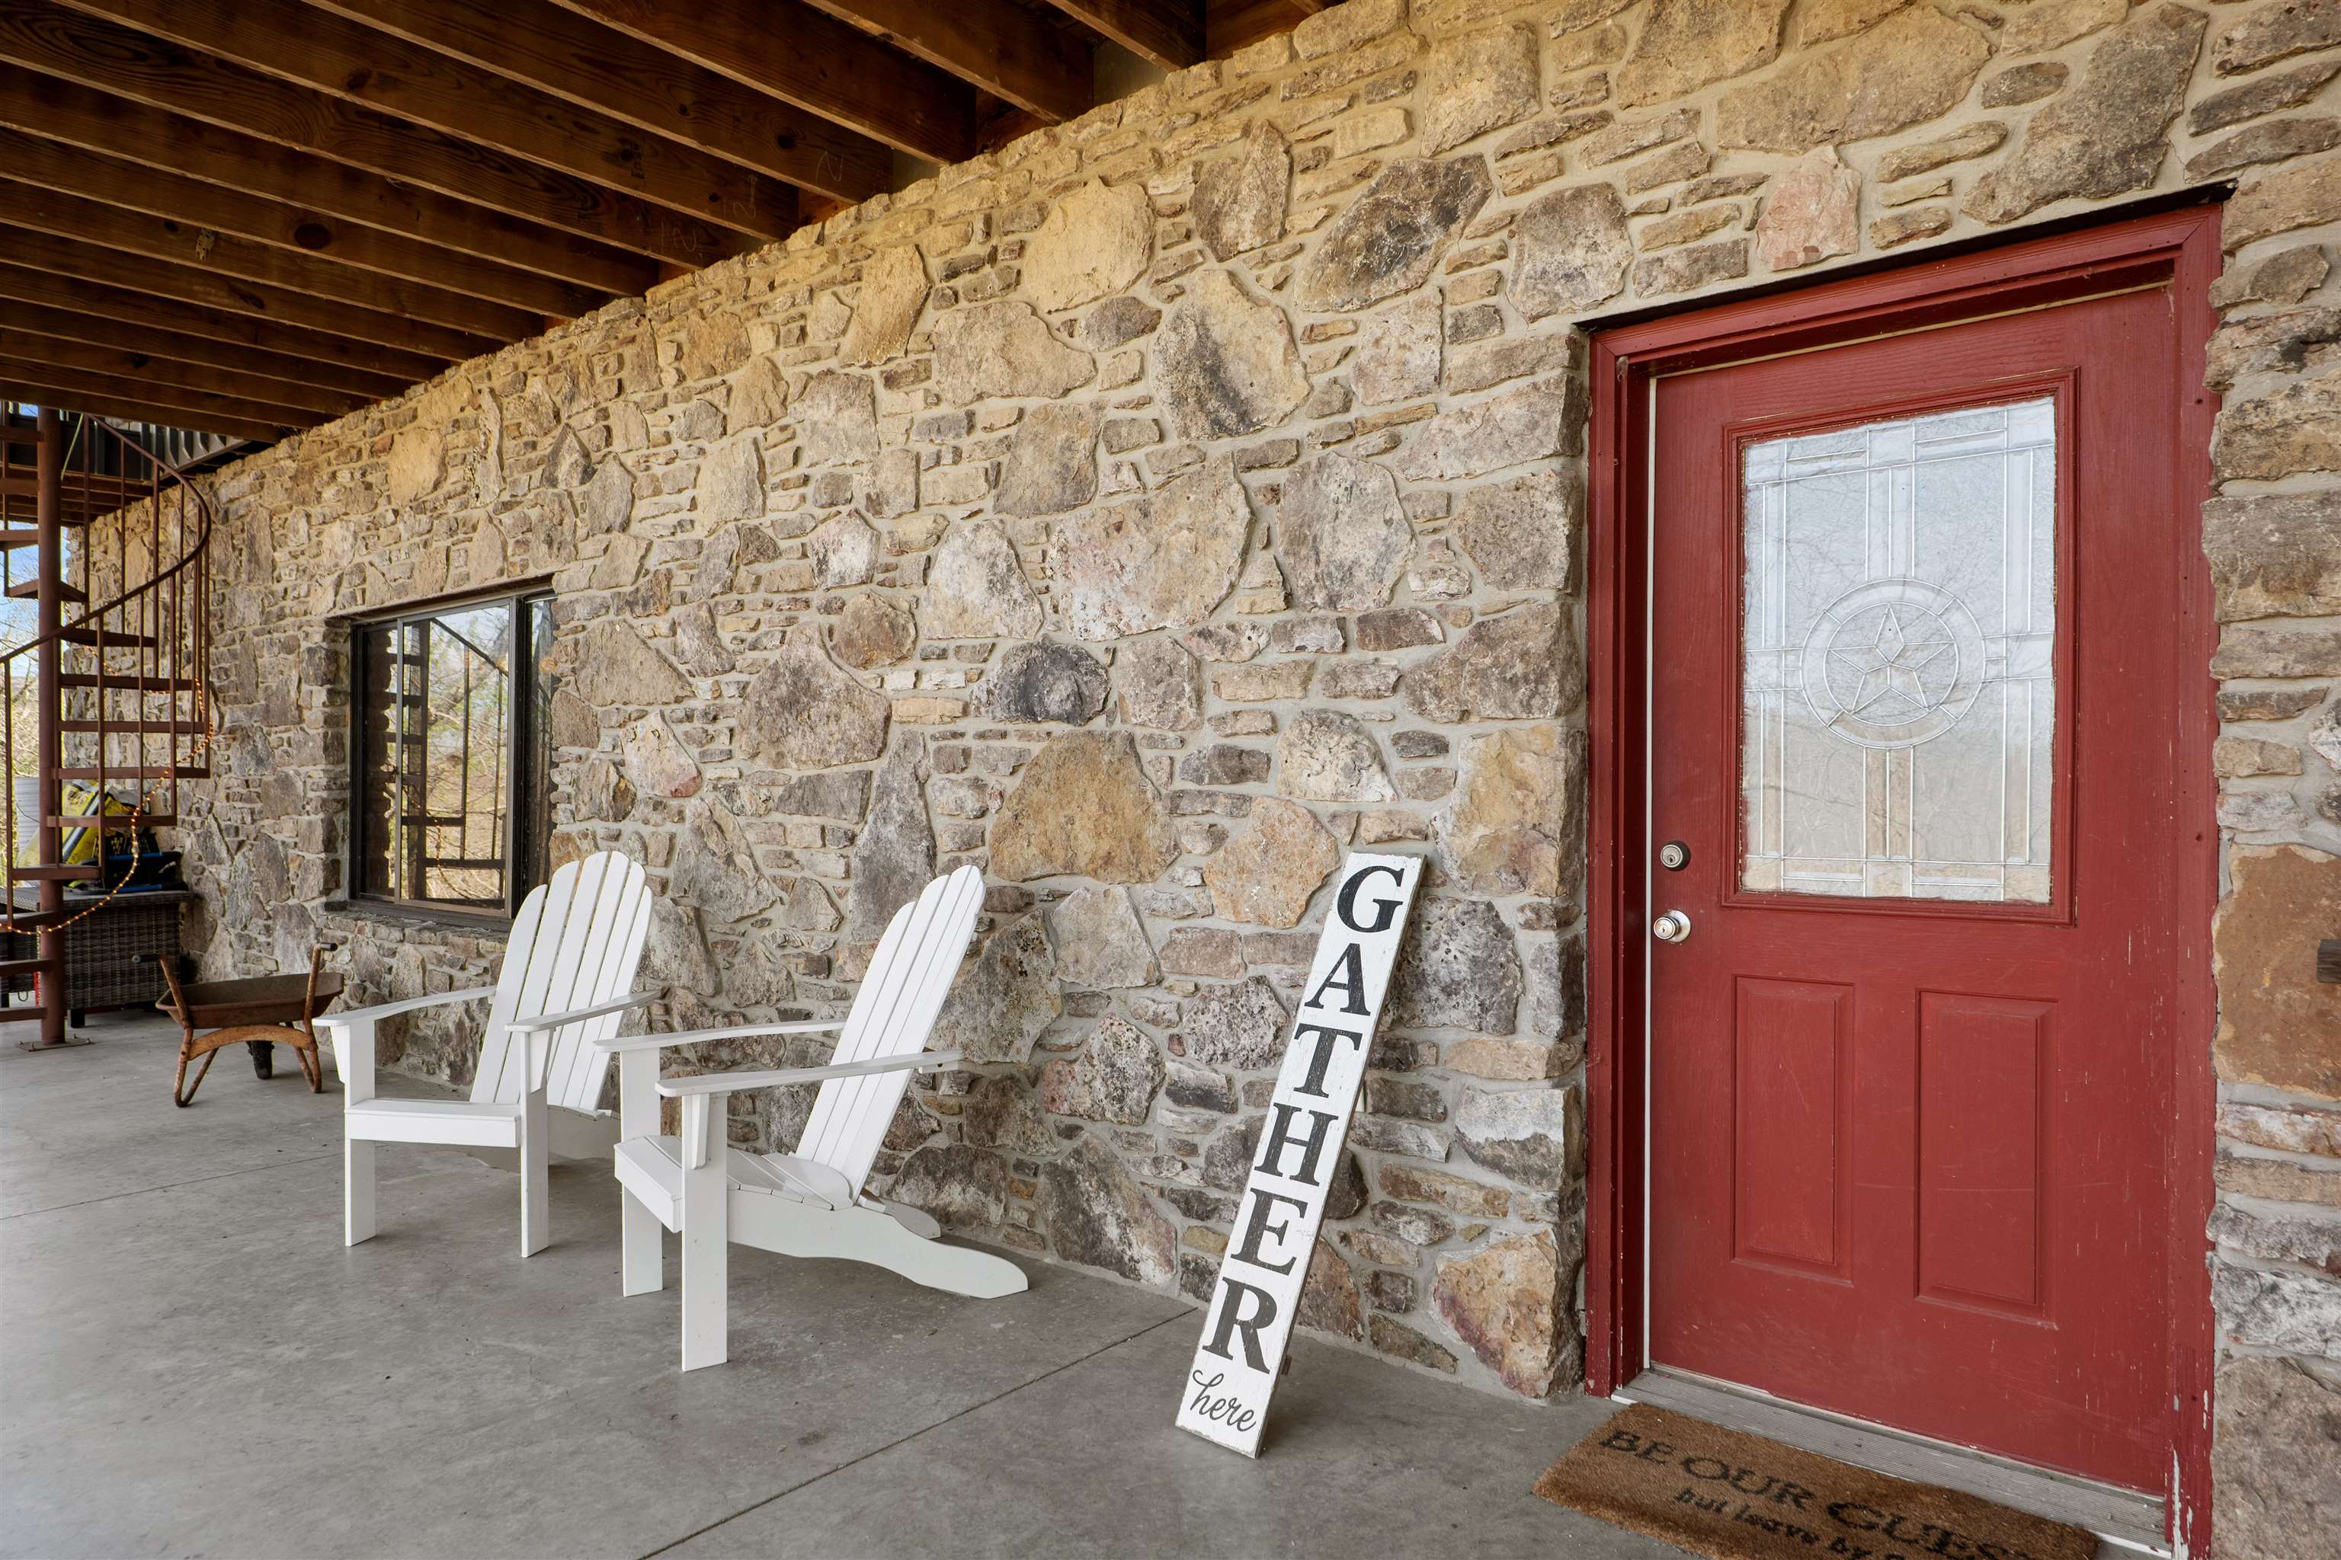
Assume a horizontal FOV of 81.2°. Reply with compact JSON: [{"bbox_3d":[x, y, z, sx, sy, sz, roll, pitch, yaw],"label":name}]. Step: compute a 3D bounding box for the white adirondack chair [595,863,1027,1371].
[{"bbox_3d":[-0.838,0.725,3.251,0.863,1.000,0.660,0,0,-34],"label":"white adirondack chair"}]

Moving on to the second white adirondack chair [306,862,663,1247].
[{"bbox_3d":[-1.846,0.727,3.927,0.660,1.000,0.863,0,0,10],"label":"second white adirondack chair"}]

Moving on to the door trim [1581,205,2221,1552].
[{"bbox_3d":[1.267,0.171,2.466,0.995,2.105,0.140,0,0,38],"label":"door trim"}]

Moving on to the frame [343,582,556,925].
[{"bbox_3d":[-3.012,-0.090,5.780,2.020,1.300,0.100,0,0,38],"label":"frame"}]

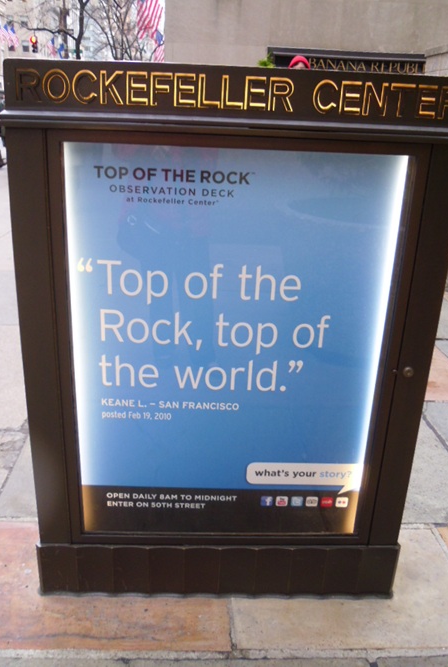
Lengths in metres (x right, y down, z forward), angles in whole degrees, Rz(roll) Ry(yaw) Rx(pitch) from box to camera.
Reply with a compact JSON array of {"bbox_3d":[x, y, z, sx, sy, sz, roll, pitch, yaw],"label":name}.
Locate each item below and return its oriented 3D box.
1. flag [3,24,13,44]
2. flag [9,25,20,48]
[{"bbox_3d":[-30.609,-42.229,84.628,1.350,3.070,0.600,2,20,-2],"label":"flag"},{"bbox_3d":[-30.657,-43.513,87.496,1.460,3.460,0.600,2,20,-2],"label":"flag"}]

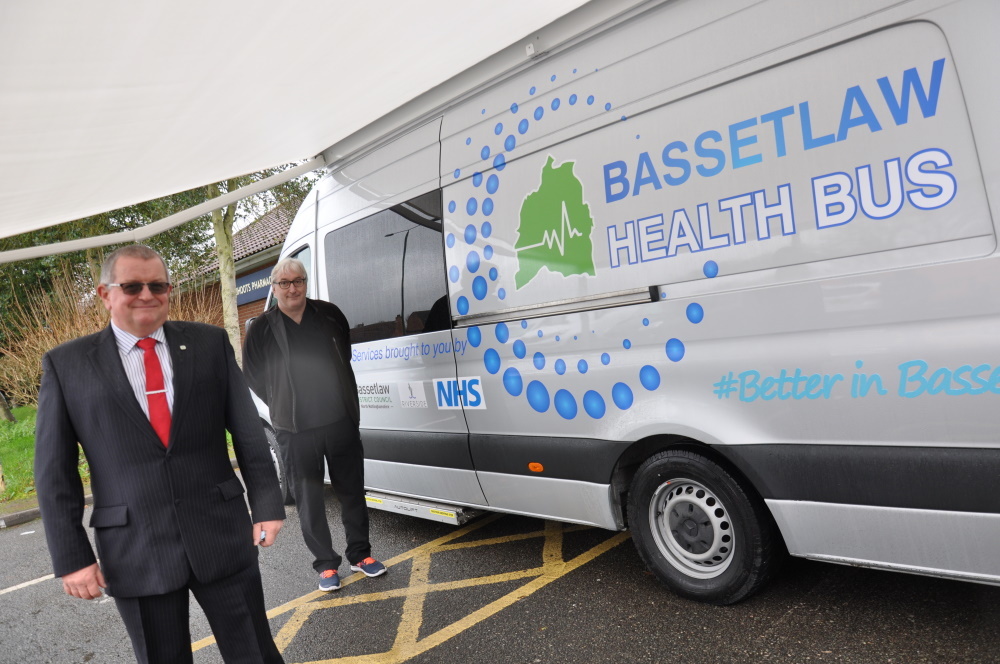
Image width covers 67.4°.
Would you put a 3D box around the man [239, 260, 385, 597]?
[{"bbox_3d":[-1.078,0.484,4.240,0.580,1.810,0.420,-10,2,-24],"label":"man"}]

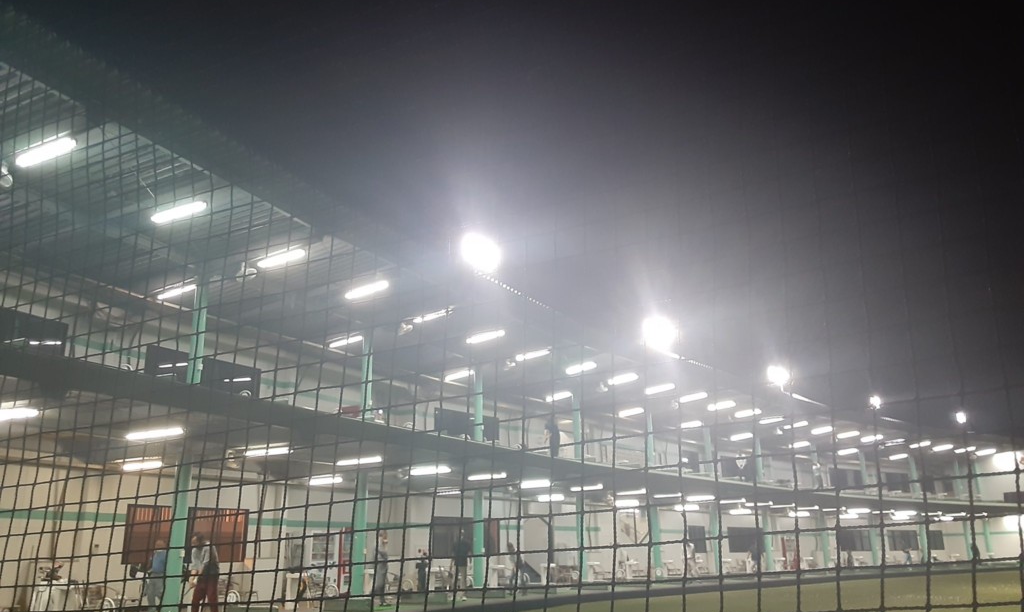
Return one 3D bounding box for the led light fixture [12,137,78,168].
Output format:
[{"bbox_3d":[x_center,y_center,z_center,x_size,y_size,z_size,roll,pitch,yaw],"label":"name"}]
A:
[{"bbox_3d":[-6.861,-2.272,11.759,1.200,0.120,0.150,-9,-19,23],"label":"led light fixture"}]

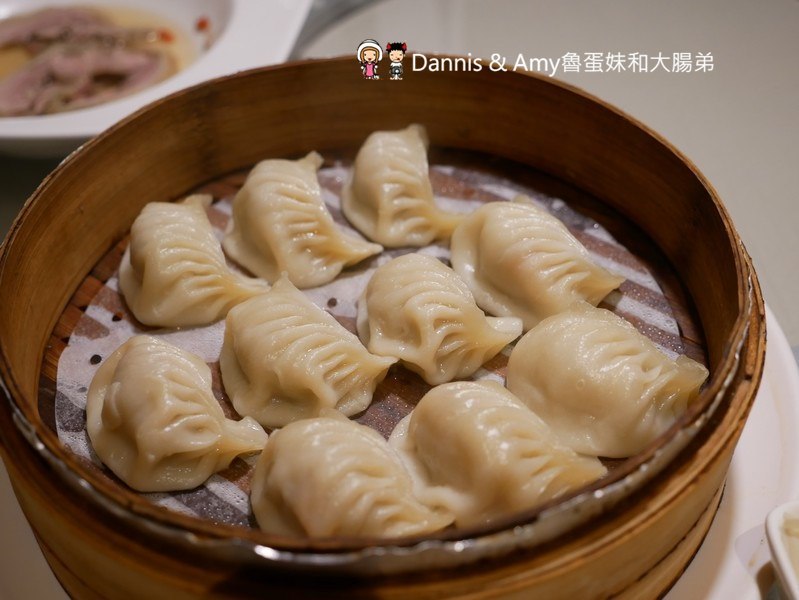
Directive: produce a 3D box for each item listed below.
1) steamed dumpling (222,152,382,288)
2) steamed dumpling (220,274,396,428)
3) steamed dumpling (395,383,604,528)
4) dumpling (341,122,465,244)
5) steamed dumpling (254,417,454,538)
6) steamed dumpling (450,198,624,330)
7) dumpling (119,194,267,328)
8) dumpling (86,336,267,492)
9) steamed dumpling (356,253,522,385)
[{"bbox_3d":[-0.045,-0.036,0.432,0.047,0.033,0.069,-24,48,-22],"label":"steamed dumpling"},{"bbox_3d":[-0.037,0.015,0.379,0.060,0.031,0.050,32,53,30],"label":"steamed dumpling"},{"bbox_3d":[0.031,0.045,0.346,0.068,0.030,0.044,27,50,26],"label":"steamed dumpling"},{"bbox_3d":[-0.002,-0.052,0.449,0.043,0.032,0.063,-9,44,-8],"label":"dumpling"},{"bbox_3d":[-0.017,0.056,0.336,0.065,0.030,0.046,23,49,24],"label":"steamed dumpling"},{"bbox_3d":[0.051,-0.019,0.414,0.046,0.031,0.067,-32,51,-29],"label":"steamed dumpling"},{"bbox_3d":[-0.087,-0.019,0.416,0.045,0.031,0.064,-19,46,-18],"label":"dumpling"},{"bbox_3d":[-0.080,0.034,0.359,0.047,0.032,0.064,-31,51,-28],"label":"dumpling"},{"bbox_3d":[0.011,0.002,0.392,0.059,0.032,0.043,33,53,31],"label":"steamed dumpling"}]

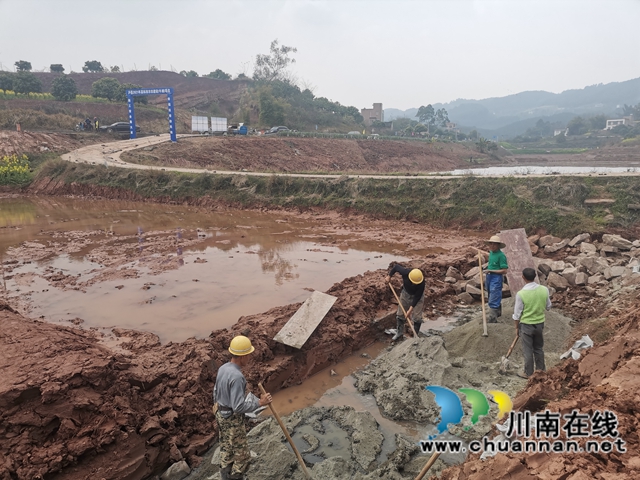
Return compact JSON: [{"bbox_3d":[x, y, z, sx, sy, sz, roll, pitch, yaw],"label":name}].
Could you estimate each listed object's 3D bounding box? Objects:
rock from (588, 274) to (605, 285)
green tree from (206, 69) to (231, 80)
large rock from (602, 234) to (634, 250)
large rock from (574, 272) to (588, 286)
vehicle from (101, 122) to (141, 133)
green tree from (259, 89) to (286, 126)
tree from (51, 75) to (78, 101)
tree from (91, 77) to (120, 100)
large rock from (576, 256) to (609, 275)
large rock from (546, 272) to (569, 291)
[{"bbox_3d":[5.695,0.812,9.900,0.290,0.136,0.217,8,15,30],"label":"rock"},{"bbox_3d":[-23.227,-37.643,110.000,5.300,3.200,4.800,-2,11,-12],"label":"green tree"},{"bbox_3d":[7.550,0.058,12.200,0.661,0.297,0.462,8,15,32],"label":"large rock"},{"bbox_3d":[5.941,0.882,10.900,0.280,0.250,0.270,7,15,29],"label":"large rock"},{"bbox_3d":[-24.486,-13.734,59.000,4.700,1.460,1.820,-6,12,-29],"label":"vehicle"},{"bbox_3d":[-8.862,-24.684,90.000,5.200,7.100,5.000,-1,13,-5],"label":"green tree"},{"bbox_3d":[-38.173,-22.675,72.000,3.800,3.900,3.800,-7,15,-26],"label":"tree"},{"bbox_3d":[-31.966,-22.498,72.000,3.800,3.600,3.800,-6,14,-22],"label":"tree"},{"bbox_3d":[6.519,0.602,11.500,0.680,0.340,0.480,8,15,30],"label":"large rock"},{"bbox_3d":[4.773,0.855,9.600,0.405,0.345,0.324,7,15,27],"label":"large rock"}]

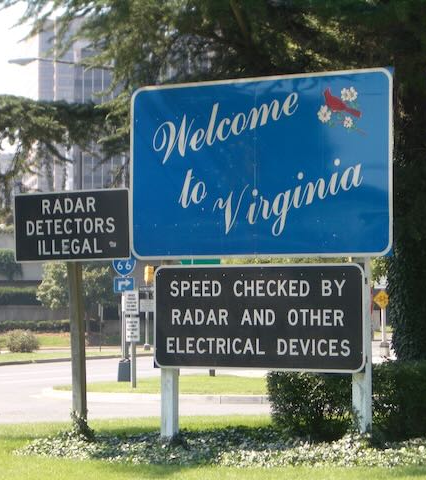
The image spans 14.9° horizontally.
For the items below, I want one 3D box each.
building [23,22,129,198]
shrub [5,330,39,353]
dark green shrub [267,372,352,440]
[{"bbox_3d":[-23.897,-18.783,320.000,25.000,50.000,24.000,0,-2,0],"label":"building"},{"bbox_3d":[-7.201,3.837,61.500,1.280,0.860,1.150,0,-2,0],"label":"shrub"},{"bbox_3d":[1.071,1.708,17.000,1.020,0.800,0.950,0,-2,0],"label":"dark green shrub"}]

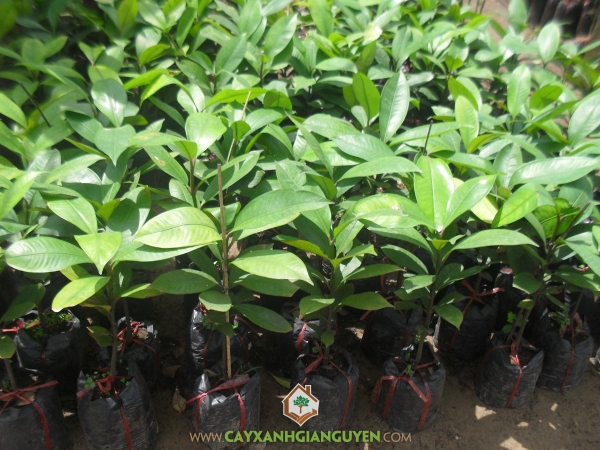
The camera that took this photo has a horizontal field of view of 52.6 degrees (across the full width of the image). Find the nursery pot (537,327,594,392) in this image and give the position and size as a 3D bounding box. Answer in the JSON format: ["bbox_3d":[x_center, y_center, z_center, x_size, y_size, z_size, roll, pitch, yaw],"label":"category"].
[{"bbox_3d":[0.692,0.336,1.558,0.155,0.160,0.155,4,25,-2],"label":"nursery pot"}]

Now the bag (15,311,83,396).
[{"bbox_3d":[-0.669,0.338,1.620,0.165,0.150,0.165,0,28,0],"label":"bag"}]

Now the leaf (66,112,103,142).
[{"bbox_3d":[-0.521,-0.235,1.480,0.125,0.030,0.060,12,37,14],"label":"leaf"}]

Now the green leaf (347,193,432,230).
[{"bbox_3d":[0.199,-0.032,1.350,0.195,0.035,0.080,8,43,13],"label":"green leaf"}]

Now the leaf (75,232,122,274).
[{"bbox_3d":[-0.346,0.049,1.040,0.085,0.030,0.100,-13,44,-12],"label":"leaf"}]

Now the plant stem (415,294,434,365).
[{"bbox_3d":[0.280,0.236,1.366,0.013,0.183,0.013,6,25,-3],"label":"plant stem"}]

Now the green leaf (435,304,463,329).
[{"bbox_3d":[0.291,0.181,1.190,0.075,0.018,0.038,38,44,20],"label":"green leaf"}]

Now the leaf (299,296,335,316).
[{"bbox_3d":[0.032,0.160,1.190,0.079,0.020,0.042,-22,49,-26],"label":"leaf"}]

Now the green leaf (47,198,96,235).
[{"bbox_3d":[-0.443,-0.020,1.180,0.075,0.035,0.125,-23,48,-28],"label":"green leaf"}]

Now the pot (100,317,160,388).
[{"bbox_3d":[-0.387,0.292,1.389,0.132,0.125,0.132,2,26,-1],"label":"pot"}]

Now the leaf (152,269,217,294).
[{"bbox_3d":[-0.219,0.107,1.150,0.128,0.022,0.060,-2,41,-4],"label":"leaf"}]

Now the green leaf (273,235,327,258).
[{"bbox_3d":[-0.001,0.041,1.160,0.114,0.018,0.045,20,6,-10],"label":"green leaf"}]

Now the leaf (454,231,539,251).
[{"bbox_3d":[0.363,0.033,1.145,0.165,0.030,0.055,0,31,-3],"label":"leaf"}]

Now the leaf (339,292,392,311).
[{"bbox_3d":[0.133,0.153,1.214,0.102,0.018,0.040,2,45,3],"label":"leaf"}]

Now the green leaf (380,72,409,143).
[{"bbox_3d":[0.239,-0.300,1.550,0.075,0.180,0.025,7,-12,8],"label":"green leaf"}]

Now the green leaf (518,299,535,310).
[{"bbox_3d":[0.468,0.164,1.252,0.035,0.009,0.024,-6,46,-8],"label":"green leaf"}]

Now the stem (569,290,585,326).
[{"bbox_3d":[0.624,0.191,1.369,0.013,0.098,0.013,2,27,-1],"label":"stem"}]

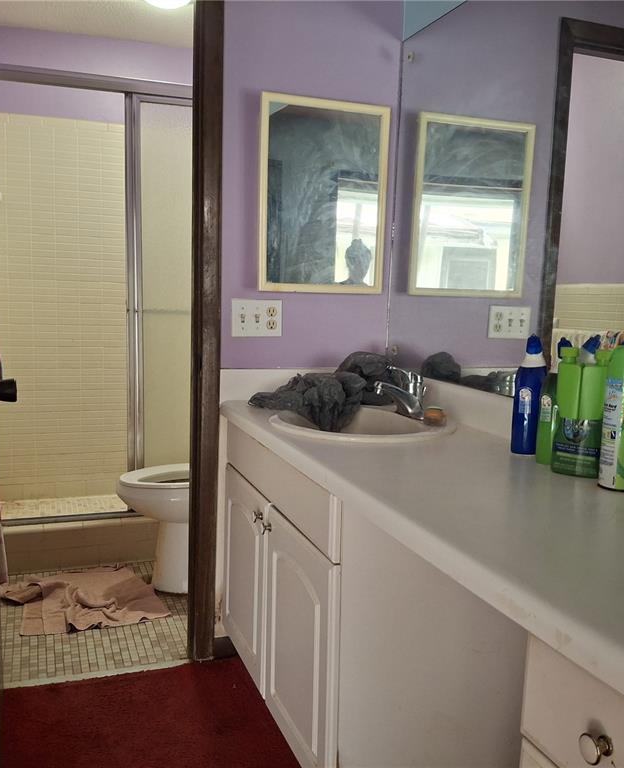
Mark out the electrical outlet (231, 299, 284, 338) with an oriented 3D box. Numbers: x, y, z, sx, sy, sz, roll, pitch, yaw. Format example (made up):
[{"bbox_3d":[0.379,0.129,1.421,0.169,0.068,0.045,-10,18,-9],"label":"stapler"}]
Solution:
[{"bbox_3d":[-0.165,-0.198,2.252,0.160,0.114,0.012,-1,8,-21],"label":"electrical outlet"}]

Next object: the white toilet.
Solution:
[{"bbox_3d":[-0.407,0.408,2.969,0.713,0.743,0.426,-1,8,-21],"label":"white toilet"}]

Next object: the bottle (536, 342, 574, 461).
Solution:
[{"bbox_3d":[0.510,0.035,1.540,0.074,0.259,0.059,-4,9,-38],"label":"bottle"}]

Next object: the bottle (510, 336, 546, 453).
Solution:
[{"bbox_3d":[0.486,0.020,1.644,0.059,0.261,0.074,5,8,22],"label":"bottle"}]

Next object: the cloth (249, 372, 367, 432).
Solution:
[{"bbox_3d":[0.004,0.041,2.099,0.287,0.153,0.317,-1,8,-21],"label":"cloth"}]

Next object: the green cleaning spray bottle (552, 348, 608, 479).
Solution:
[{"bbox_3d":[0.530,0.054,1.437,0.097,0.247,0.061,6,8,28],"label":"green cleaning spray bottle"}]

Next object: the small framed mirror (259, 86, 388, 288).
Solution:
[{"bbox_3d":[0.047,-0.572,2.274,0.413,0.576,0.026,-1,8,-21],"label":"small framed mirror"}]

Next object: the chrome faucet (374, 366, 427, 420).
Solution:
[{"bbox_3d":[0.241,0.023,2.010,0.166,0.141,0.129,-1,8,-21],"label":"chrome faucet"}]

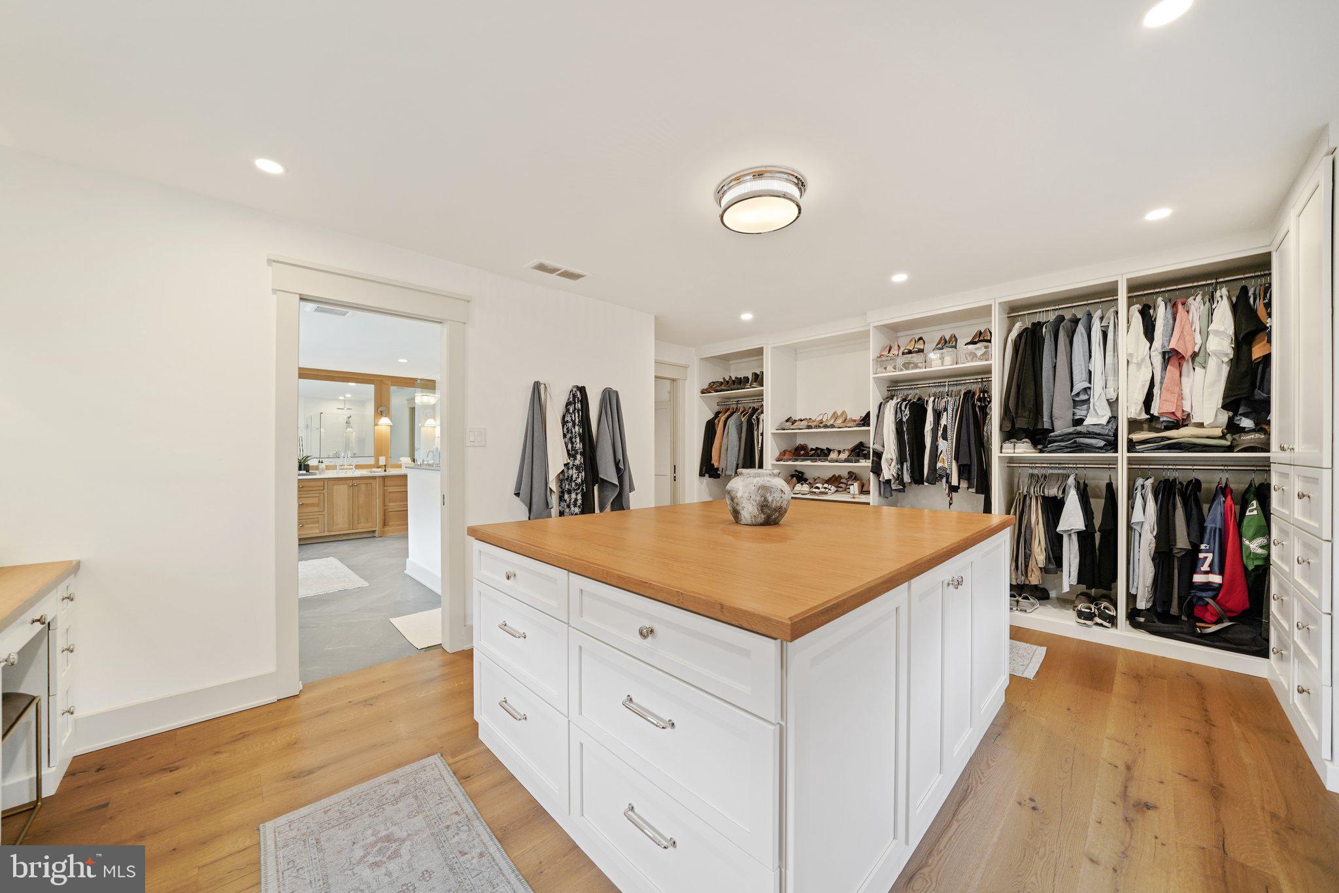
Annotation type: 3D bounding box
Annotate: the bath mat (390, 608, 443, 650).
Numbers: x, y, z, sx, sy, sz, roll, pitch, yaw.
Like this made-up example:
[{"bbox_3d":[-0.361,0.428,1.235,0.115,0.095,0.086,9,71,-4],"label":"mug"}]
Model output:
[{"bbox_3d":[-1.627,1.262,3.188,0.480,0.012,0.690,0,0,-43],"label":"bath mat"}]

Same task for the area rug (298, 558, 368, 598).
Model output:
[{"bbox_3d":[-3.667,1.267,4.292,0.950,0.010,1.550,0,0,-43],"label":"area rug"}]

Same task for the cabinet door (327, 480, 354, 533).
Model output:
[{"bbox_3d":[-4.423,0.794,6.009,0.285,0.690,0.022,0,0,-42],"label":"cabinet door"}]

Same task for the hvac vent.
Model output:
[{"bbox_3d":[-0.729,-1.157,2.972,0.400,0.015,0.196,0,0,-43],"label":"hvac vent"}]

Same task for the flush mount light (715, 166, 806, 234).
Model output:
[{"bbox_3d":[0.421,-1.113,2.065,0.420,0.105,0.420,0,0,0],"label":"flush mount light"}]

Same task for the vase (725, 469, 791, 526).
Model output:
[{"bbox_3d":[0.402,0.225,2.026,0.294,0.240,0.294,0,0,0],"label":"vase"}]

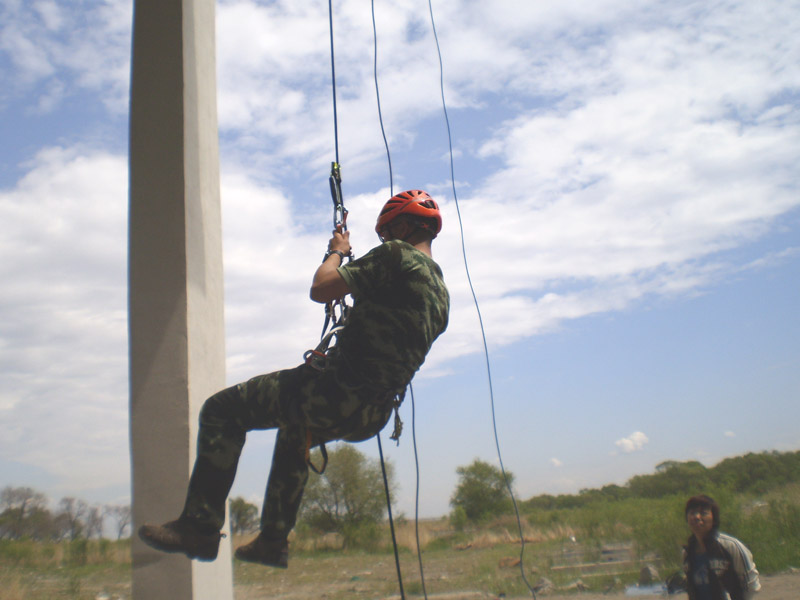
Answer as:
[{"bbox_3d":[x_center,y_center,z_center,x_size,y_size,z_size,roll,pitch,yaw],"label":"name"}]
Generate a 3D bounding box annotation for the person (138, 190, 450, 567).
[{"bbox_3d":[-0.325,0.245,2.900,0.950,1.310,0.570,-11,-16,25],"label":"person"}]

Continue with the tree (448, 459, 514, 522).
[{"bbox_3d":[8.032,18.775,82.000,6.100,6.300,5.800,-4,-15,0],"label":"tree"}]

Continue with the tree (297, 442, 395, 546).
[{"bbox_3d":[-3.305,11.809,50.000,6.000,6.300,5.600,-4,-15,0],"label":"tree"}]

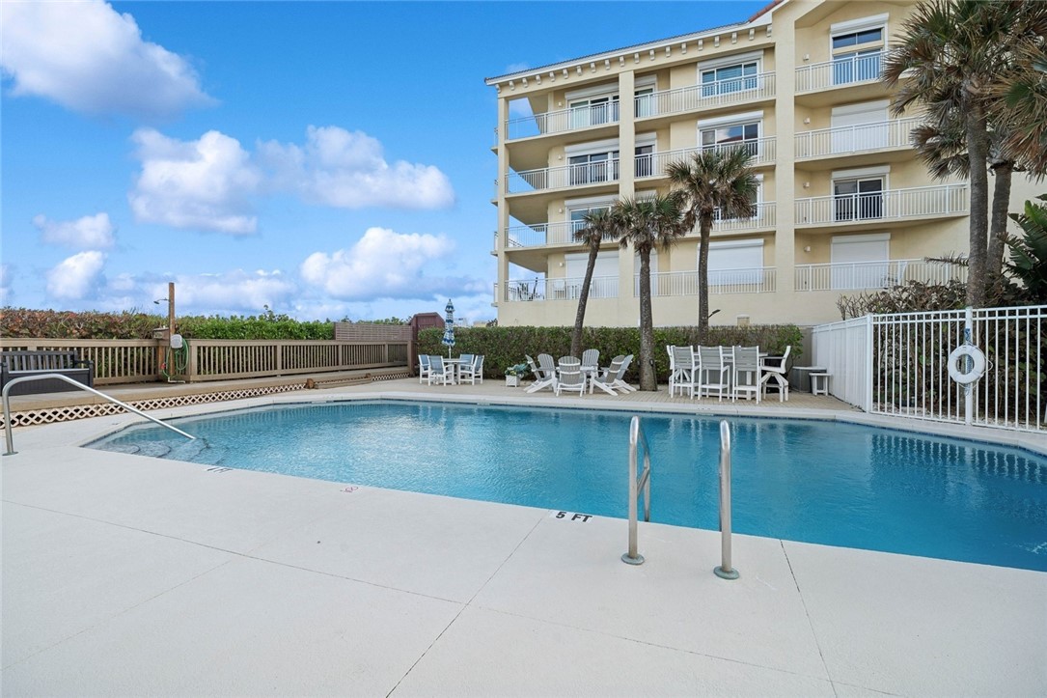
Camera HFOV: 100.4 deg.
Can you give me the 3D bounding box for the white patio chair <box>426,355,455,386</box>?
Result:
[{"bbox_3d":[-2.560,0.669,13.574,0.570,0.950,0.620,0,0,17],"label":"white patio chair"}]

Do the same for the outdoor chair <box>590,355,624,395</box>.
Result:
[{"bbox_3d":[2.171,0.667,11.247,0.860,0.970,0.760,0,0,38],"label":"outdoor chair"}]

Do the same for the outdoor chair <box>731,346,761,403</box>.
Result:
[{"bbox_3d":[4.920,0.548,9.593,0.500,1.240,0.590,0,0,35],"label":"outdoor chair"}]

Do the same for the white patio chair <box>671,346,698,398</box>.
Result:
[{"bbox_3d":[3.851,0.551,10.337,0.510,1.220,0.630,0,0,37],"label":"white patio chair"}]

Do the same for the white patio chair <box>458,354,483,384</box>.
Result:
[{"bbox_3d":[-1.629,0.670,13.937,0.640,0.920,0.610,0,0,24],"label":"white patio chair"}]

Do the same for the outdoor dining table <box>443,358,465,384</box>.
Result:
[{"bbox_3d":[-2.409,0.761,14.398,1.200,0.730,1.200,0,0,24],"label":"outdoor dining table"}]

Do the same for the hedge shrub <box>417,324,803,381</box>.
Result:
[{"bbox_3d":[2.100,0.184,15.301,13.000,1.900,1.000,0,0,21],"label":"hedge shrub"}]

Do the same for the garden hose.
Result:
[{"bbox_3d":[-7.650,0.228,9.582,0.220,0.880,0.500,0,0,26],"label":"garden hose"}]

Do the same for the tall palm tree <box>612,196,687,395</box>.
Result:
[{"bbox_3d":[3.470,-1.572,12.041,2.030,5.450,2.000,0,0,21],"label":"tall palm tree"}]

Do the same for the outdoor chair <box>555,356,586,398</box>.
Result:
[{"bbox_3d":[1.200,0.669,11.004,0.760,0.980,0.850,0,0,14],"label":"outdoor chair"}]

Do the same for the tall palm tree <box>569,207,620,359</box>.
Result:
[{"bbox_3d":[2.280,-1.684,14.090,1.600,5.650,1.550,0,0,21],"label":"tall palm tree"}]

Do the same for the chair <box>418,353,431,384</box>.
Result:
[{"bbox_3d":[-3.000,0.664,14.384,0.620,0.950,0.570,0,0,23],"label":"chair"}]

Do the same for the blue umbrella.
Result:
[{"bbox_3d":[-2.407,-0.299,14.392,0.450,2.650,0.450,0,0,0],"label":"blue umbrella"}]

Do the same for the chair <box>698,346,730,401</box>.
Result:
[{"bbox_3d":[4.335,0.554,9.970,0.510,1.220,0.630,0,0,37],"label":"chair"}]

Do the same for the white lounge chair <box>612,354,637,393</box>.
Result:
[{"bbox_3d":[2.610,0.668,12.064,0.850,0.970,0.760,0,0,-18],"label":"white lounge chair"}]

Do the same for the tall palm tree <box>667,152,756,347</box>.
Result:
[{"bbox_3d":[5.607,-2.399,12.830,2.700,7.100,2.600,0,0,0],"label":"tall palm tree"}]

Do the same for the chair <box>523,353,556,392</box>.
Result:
[{"bbox_3d":[0.461,0.662,11.697,0.860,0.970,0.760,0,0,-17],"label":"chair"}]

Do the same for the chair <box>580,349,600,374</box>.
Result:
[{"bbox_3d":[1.981,0.598,12.947,0.730,1.090,0.800,0,0,27],"label":"chair"}]

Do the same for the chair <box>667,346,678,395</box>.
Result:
[{"bbox_3d":[4.000,0.544,11.023,0.620,1.230,0.580,0,0,36],"label":"chair"}]

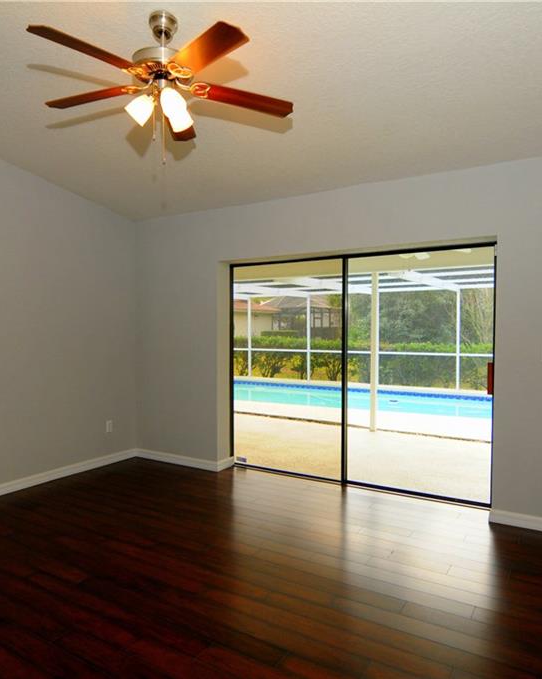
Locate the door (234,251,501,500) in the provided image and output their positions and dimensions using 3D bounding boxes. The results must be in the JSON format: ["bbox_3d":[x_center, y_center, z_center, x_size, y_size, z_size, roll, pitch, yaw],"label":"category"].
[{"bbox_3d":[0.650,0.262,3.910,2.294,1.953,0.100,1,1,29],"label":"door"}]

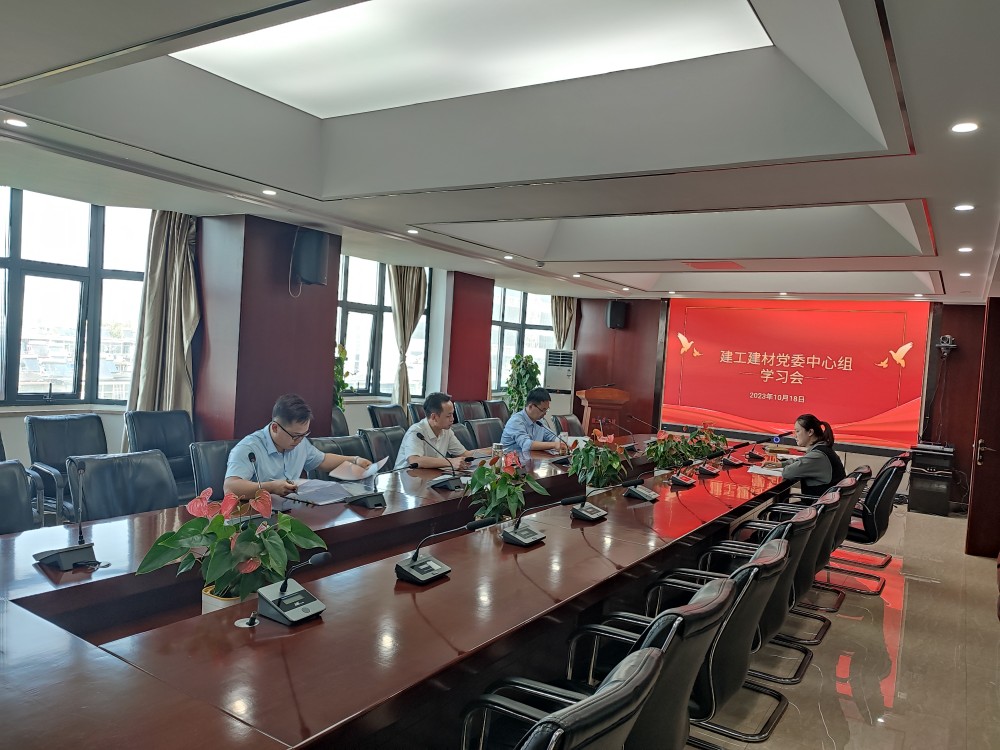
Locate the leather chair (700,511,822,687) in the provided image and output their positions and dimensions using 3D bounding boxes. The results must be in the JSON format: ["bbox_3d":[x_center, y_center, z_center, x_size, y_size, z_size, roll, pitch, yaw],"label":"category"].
[{"bbox_3d":[1.140,1.121,3.501,0.610,0.985,0.570,5,2,33],"label":"leather chair"}]

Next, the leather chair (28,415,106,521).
[{"bbox_3d":[-2.917,0.775,5.037,0.580,0.930,0.550,5,2,33],"label":"leather chair"}]

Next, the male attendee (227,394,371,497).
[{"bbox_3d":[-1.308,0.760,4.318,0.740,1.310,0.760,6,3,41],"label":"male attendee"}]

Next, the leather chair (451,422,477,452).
[{"bbox_3d":[-0.286,0.907,5.978,0.620,0.950,0.550,5,2,33],"label":"leather chair"}]

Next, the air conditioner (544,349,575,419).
[{"bbox_3d":[0.922,0.455,11.531,0.500,1.730,0.330,4,2,-5],"label":"air conditioner"}]

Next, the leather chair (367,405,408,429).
[{"bbox_3d":[-1.071,0.831,7.566,0.610,0.985,0.570,5,2,33],"label":"leather chair"}]

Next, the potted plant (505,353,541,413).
[{"bbox_3d":[0.288,0.491,9.946,0.470,1.600,0.470,5,2,33],"label":"potted plant"}]

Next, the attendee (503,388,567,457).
[{"bbox_3d":[0.277,0.784,6.782,0.720,1.310,0.580,5,2,33],"label":"attendee"}]

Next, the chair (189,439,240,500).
[{"bbox_3d":[-1.510,0.893,4.367,0.580,0.930,0.550,5,2,33],"label":"chair"}]

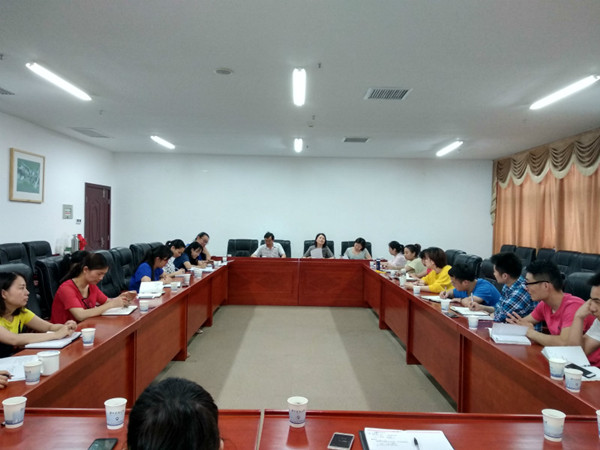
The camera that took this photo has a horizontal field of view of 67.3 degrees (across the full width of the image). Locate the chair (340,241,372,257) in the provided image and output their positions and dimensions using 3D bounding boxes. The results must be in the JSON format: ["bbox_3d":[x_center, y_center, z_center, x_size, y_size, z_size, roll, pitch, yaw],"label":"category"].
[{"bbox_3d":[1.133,0.903,8.835,0.610,1.120,0.680,1,0,-1],"label":"chair"}]

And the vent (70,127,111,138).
[{"bbox_3d":[-3.698,-1.629,8.024,0.403,0.040,0.898,1,0,-1],"label":"vent"}]

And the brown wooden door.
[{"bbox_3d":[-4.037,0.257,8.929,0.100,2.100,1.120,1,1,-1],"label":"brown wooden door"}]

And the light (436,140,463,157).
[{"bbox_3d":[2.780,-1.438,8.418,0.130,0.080,1.220,1,1,-1],"label":"light"}]

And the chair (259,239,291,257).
[{"bbox_3d":[-0.472,0.845,8.524,0.610,1.074,0.660,1,0,-1],"label":"chair"}]

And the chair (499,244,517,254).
[{"bbox_3d":[3.771,0.922,8.665,0.660,1.074,0.610,1,0,-1],"label":"chair"}]

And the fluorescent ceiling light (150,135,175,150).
[{"bbox_3d":[-2.590,-1.558,8.602,0.135,0.075,1.270,1,0,-1],"label":"fluorescent ceiling light"}]

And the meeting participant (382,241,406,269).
[{"bbox_3d":[1.516,0.867,7.468,0.750,1.200,0.500,1,0,-1],"label":"meeting participant"}]

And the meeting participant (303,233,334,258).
[{"bbox_3d":[0.342,0.782,8.487,0.560,1.240,0.750,1,1,-1],"label":"meeting participant"}]

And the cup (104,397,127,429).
[{"bbox_3d":[-0.636,0.651,1.552,0.073,0.085,0.073,1,0,-1],"label":"cup"}]

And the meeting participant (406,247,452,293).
[{"bbox_3d":[1.548,0.860,4.970,0.820,1.210,0.550,1,1,-1],"label":"meeting participant"}]

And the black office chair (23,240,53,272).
[{"bbox_3d":[-3.592,0.797,6.493,0.700,1.090,0.620,1,1,-1],"label":"black office chair"}]

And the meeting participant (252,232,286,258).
[{"bbox_3d":[-0.593,0.763,8.469,0.600,1.240,0.750,1,1,-1],"label":"meeting participant"}]

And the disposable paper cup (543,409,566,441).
[{"bbox_3d":[0.836,0.662,1.484,0.072,0.081,0.072,1,0,0],"label":"disposable paper cup"}]

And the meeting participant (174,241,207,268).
[{"bbox_3d":[-1.629,0.837,6.840,0.750,1.140,0.500,1,0,-1],"label":"meeting participant"}]

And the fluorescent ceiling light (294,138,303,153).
[{"bbox_3d":[-0.032,-1.512,8.681,0.135,0.075,1.270,1,0,-1],"label":"fluorescent ceiling light"}]

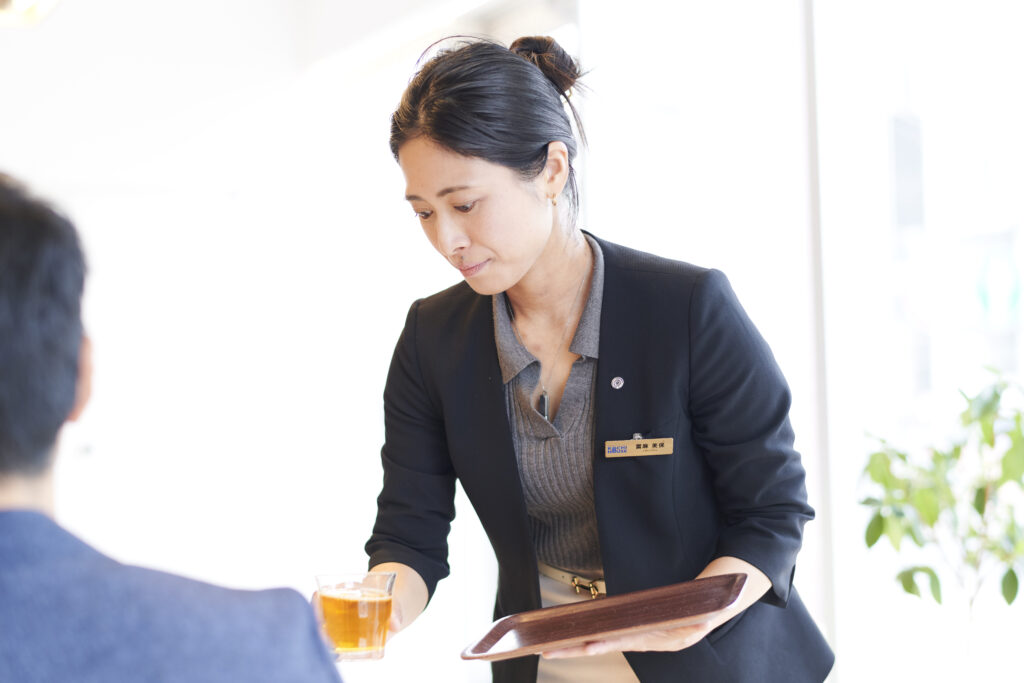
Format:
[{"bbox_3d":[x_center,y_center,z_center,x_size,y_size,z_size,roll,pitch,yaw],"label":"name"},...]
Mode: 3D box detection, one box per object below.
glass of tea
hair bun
[{"bbox_3d":[-0.150,0.266,1.590,0.079,0.080,0.079,-2,-1,0],"label":"glass of tea"},{"bbox_3d":[0.035,-0.293,1.750,0.077,0.062,0.075,-2,-2,37],"label":"hair bun"}]

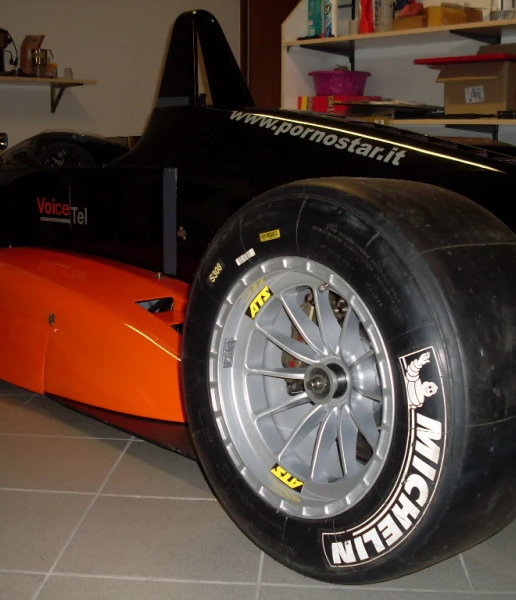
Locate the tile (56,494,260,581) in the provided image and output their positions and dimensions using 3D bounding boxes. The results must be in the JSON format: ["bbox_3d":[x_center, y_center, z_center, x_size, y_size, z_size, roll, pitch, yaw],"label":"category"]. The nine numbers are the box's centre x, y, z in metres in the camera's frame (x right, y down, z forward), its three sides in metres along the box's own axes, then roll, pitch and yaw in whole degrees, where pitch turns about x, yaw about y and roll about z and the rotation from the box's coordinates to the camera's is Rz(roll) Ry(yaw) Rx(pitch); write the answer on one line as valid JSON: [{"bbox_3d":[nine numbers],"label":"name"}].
[{"bbox_3d":[-0.139,0.377,1.402,0.300,0.010,0.300,1,10,3],"label":"tile"}]

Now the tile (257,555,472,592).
[{"bbox_3d":[0.161,0.385,1.386,0.300,0.010,0.300,1,10,3],"label":"tile"}]

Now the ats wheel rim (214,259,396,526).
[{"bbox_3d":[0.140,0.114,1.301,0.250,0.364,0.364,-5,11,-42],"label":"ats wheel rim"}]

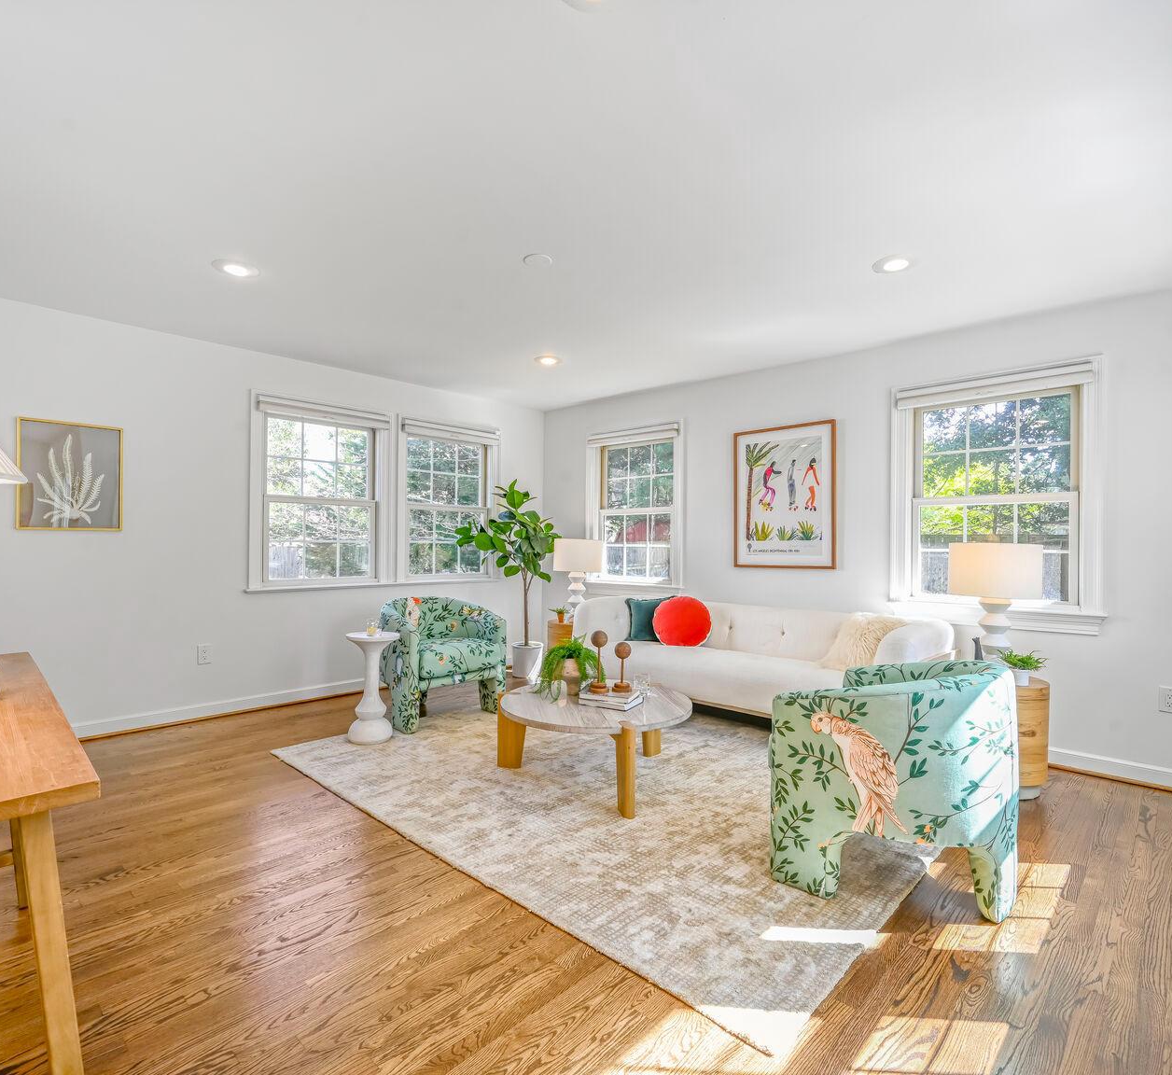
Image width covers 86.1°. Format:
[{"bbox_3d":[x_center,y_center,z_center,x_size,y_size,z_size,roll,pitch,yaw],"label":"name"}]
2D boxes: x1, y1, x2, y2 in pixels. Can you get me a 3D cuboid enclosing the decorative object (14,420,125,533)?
[{"bbox_3d":[-2.933,-0.345,3.580,0.030,0.607,0.472,0,-1,44],"label":"decorative object"}]

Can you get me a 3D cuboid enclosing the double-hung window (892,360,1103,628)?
[{"bbox_3d":[2.284,-0.243,3.580,1.020,1.360,0.110,0,-1,44],"label":"double-hung window"}]

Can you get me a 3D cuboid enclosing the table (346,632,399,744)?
[{"bbox_3d":[-1.267,0.886,3.715,0.316,0.618,0.316,0,-1,0],"label":"table"}]

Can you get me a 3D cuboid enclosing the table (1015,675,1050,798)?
[{"bbox_3d":[2.008,0.954,3.092,0.457,0.525,0.457,0,-1,0],"label":"table"}]

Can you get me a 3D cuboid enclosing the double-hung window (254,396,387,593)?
[{"bbox_3d":[-1.930,-0.303,4.635,0.110,1.340,1.010,0,-1,44],"label":"double-hung window"}]

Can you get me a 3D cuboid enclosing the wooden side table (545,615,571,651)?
[{"bbox_3d":[-0.090,0.935,5.034,0.430,0.520,0.430,0,0,44],"label":"wooden side table"}]

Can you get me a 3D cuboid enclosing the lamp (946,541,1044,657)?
[{"bbox_3d":[2.039,0.356,3.116,0.400,0.645,0.400,0,-1,44],"label":"lamp"}]

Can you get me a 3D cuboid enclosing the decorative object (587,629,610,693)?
[{"bbox_3d":[0.067,0.613,3.112,0.095,0.298,0.095,0,-1,0],"label":"decorative object"}]

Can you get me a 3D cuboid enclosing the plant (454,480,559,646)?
[{"bbox_3d":[-0.663,0.215,5.371,0.883,1.426,0.763,0,-1,0],"label":"plant"}]

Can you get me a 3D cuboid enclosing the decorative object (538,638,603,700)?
[{"bbox_3d":[-0.075,0.663,3.238,0.361,0.296,0.341,0,-1,0],"label":"decorative object"}]

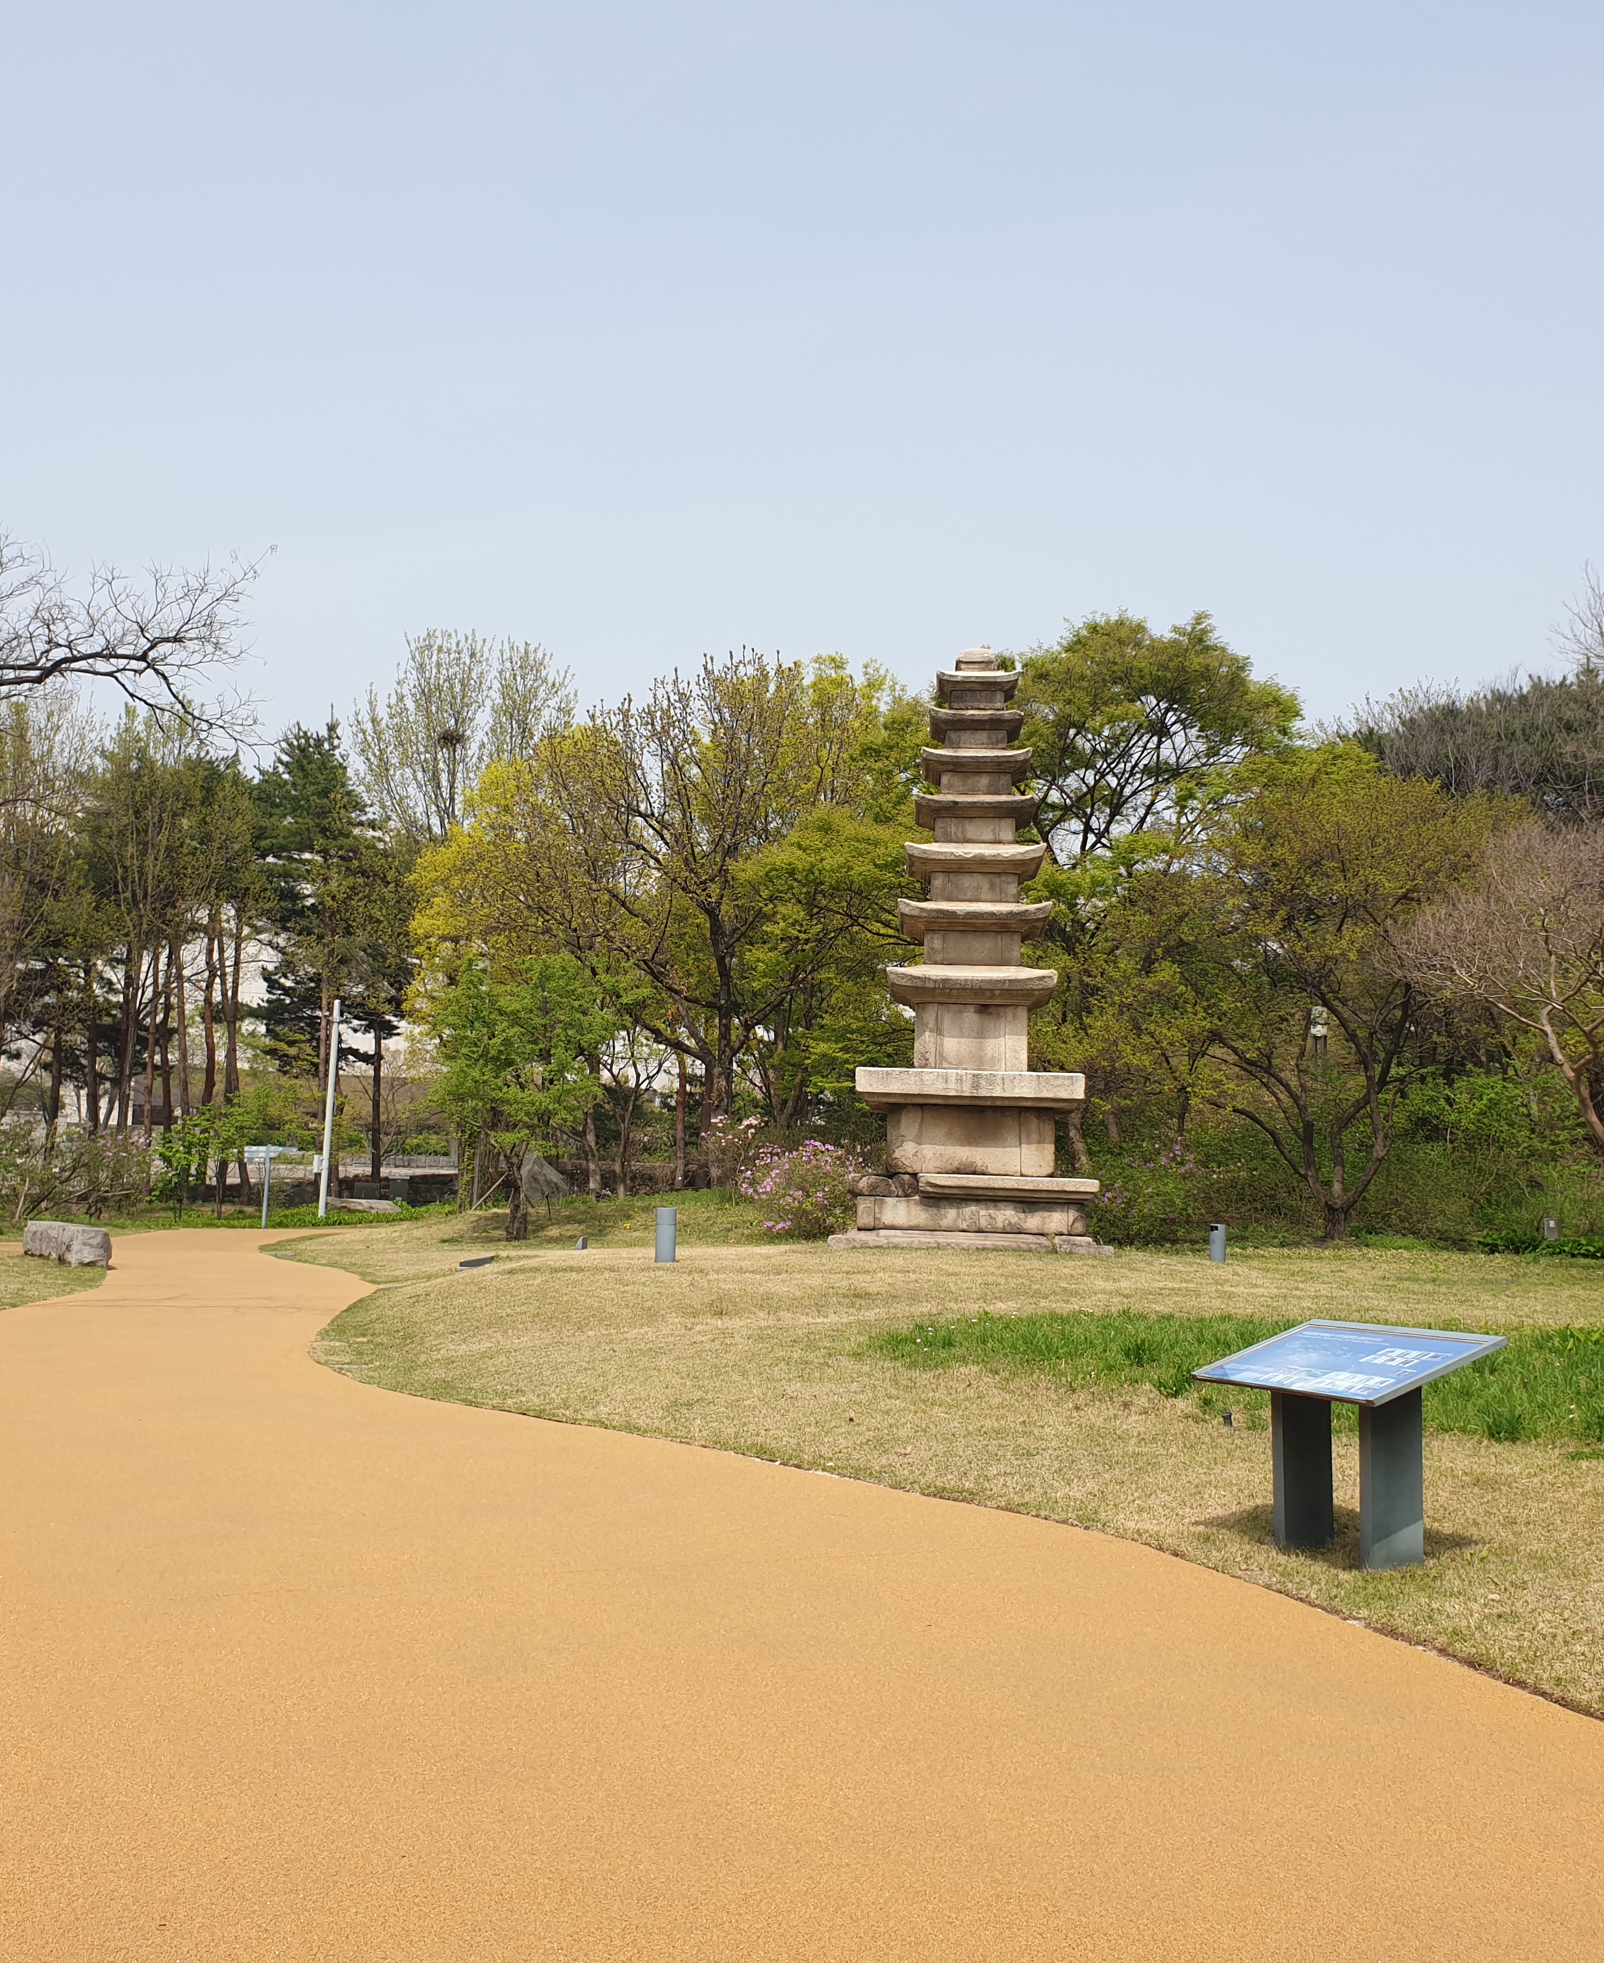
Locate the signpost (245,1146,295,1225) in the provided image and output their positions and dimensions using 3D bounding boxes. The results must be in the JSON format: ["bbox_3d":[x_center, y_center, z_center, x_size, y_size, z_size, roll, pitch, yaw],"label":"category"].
[{"bbox_3d":[-13.219,5.091,48.714,1.243,2.067,0.300,1,-6,0],"label":"signpost"}]

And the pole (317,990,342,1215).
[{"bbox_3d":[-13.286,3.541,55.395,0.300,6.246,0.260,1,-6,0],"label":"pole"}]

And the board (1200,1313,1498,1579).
[{"bbox_3d":[2.133,1.817,7.753,0.679,0.892,1.056,4,-6,-27],"label":"board"}]

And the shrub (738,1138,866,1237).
[{"bbox_3d":[0.114,2.895,27.650,2.040,1.381,1.800,1,-6,0],"label":"shrub"}]

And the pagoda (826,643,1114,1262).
[{"bbox_3d":[2.125,-0.488,24.666,3.300,7.540,3.300,1,-6,4],"label":"pagoda"}]

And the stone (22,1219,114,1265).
[{"bbox_3d":[-9.600,3.431,25.703,1.500,0.510,0.580,-4,-8,44],"label":"stone"}]

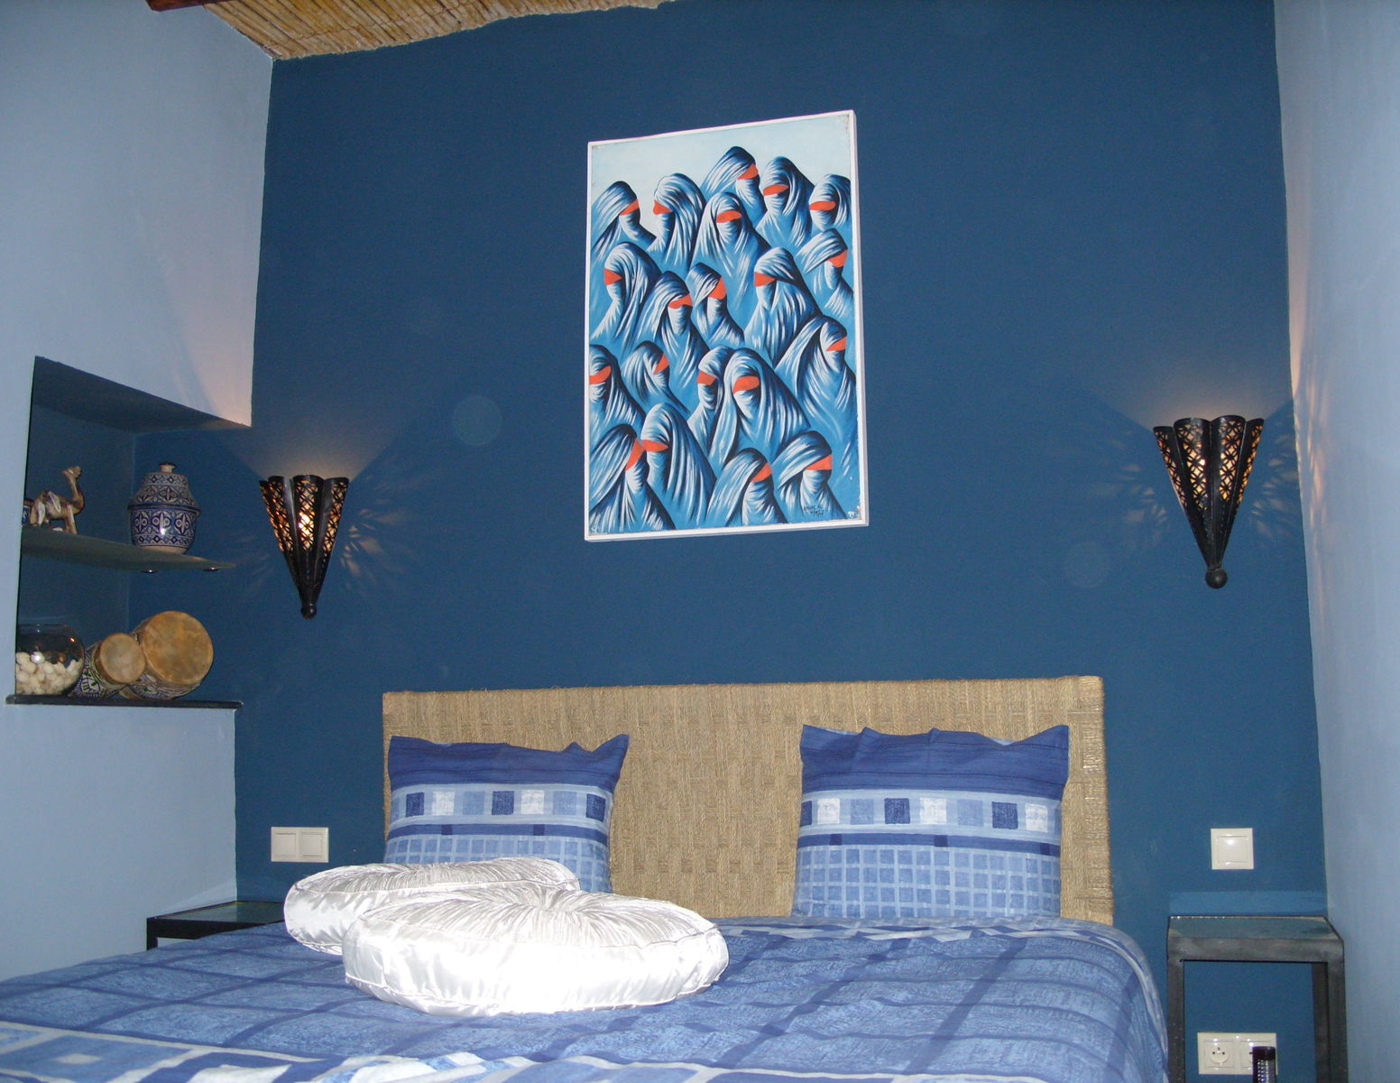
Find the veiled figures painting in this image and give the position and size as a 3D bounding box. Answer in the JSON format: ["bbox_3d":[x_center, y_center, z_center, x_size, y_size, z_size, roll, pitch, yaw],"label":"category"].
[{"bbox_3d":[0.052,-0.496,3.692,0.657,0.962,0.030,-3,-7,16],"label":"veiled figures painting"}]

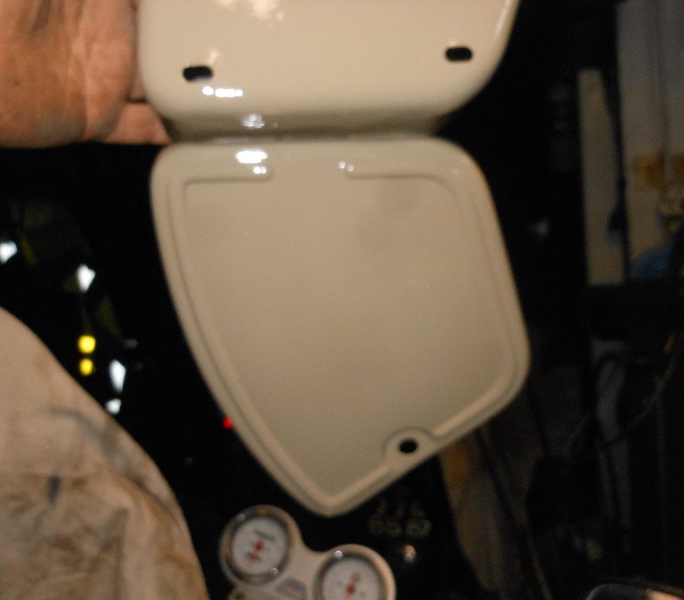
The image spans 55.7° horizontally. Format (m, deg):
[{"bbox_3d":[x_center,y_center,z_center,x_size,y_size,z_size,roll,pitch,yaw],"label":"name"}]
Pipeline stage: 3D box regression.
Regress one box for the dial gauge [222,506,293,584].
[{"bbox_3d":[-0.076,0.234,0.615,0.072,0.072,0.035,16,-25,21],"label":"dial gauge"}]

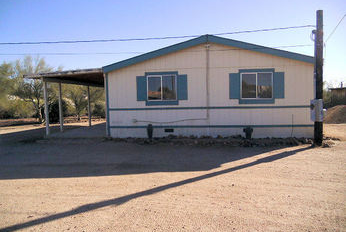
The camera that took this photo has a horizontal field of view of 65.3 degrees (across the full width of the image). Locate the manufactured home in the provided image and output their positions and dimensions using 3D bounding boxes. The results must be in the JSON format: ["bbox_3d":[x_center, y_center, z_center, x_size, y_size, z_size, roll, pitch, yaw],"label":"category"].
[{"bbox_3d":[2.200,-1.482,16.727,8.400,3.900,13.000,-1,3,8],"label":"manufactured home"}]

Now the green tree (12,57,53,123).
[{"bbox_3d":[-10.155,-1.915,19.521,3.100,4.900,3.100,-1,3,8],"label":"green tree"}]

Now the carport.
[{"bbox_3d":[-3.932,-0.716,14.967,3.500,2.750,7.800,-1,3,8],"label":"carport"}]

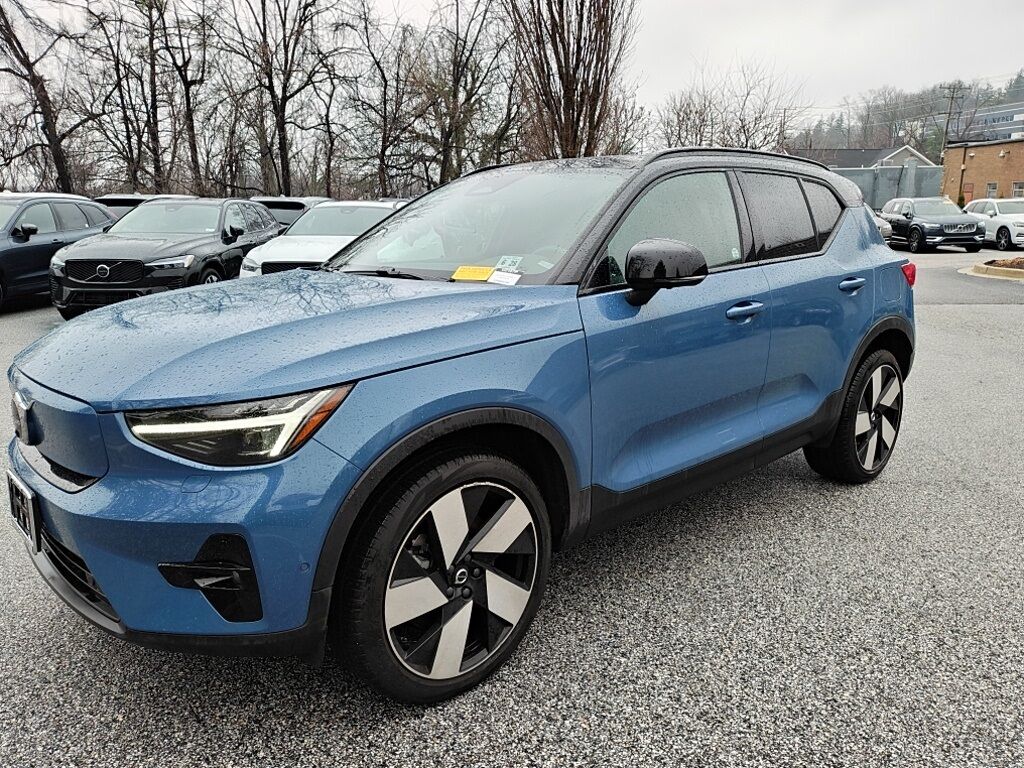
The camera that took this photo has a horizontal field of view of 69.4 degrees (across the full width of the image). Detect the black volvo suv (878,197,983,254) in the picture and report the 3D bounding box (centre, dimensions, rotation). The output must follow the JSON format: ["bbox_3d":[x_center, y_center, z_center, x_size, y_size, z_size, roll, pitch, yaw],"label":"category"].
[{"bbox_3d":[14.303,-5.472,25.375,1.960,1.776,4.950,1,11,9],"label":"black volvo suv"}]

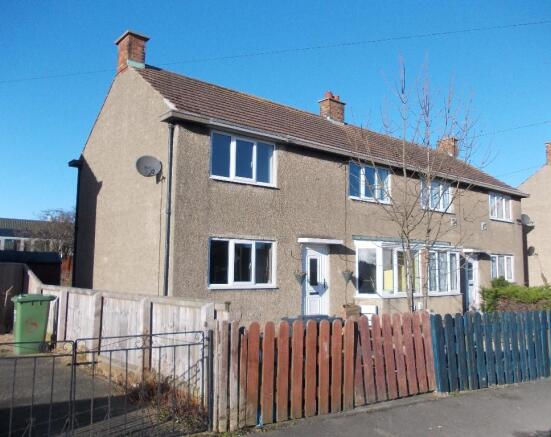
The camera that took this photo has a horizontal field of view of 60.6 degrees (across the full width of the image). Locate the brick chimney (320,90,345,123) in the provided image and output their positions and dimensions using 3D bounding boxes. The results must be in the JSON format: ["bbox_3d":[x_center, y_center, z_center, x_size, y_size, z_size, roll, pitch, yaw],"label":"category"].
[{"bbox_3d":[2.314,-4.486,19.198,0.880,1.320,0.700,5,-8,-38],"label":"brick chimney"}]

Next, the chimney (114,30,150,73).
[{"bbox_3d":[-4.270,-4.777,13.996,0.640,1.100,0.920,5,-8,-38],"label":"chimney"}]

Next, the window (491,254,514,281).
[{"bbox_3d":[9.531,2.118,19.756,2.000,1.170,0.100,5,-8,-38],"label":"window"}]

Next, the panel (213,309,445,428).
[{"bbox_3d":[0.816,1.712,5.658,3.350,1.090,0.090,5,-7,-33],"label":"panel"}]

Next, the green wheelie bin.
[{"bbox_3d":[-4.798,2.078,9.354,0.740,1.080,0.580,5,-8,-38],"label":"green wheelie bin"}]

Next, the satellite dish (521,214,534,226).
[{"bbox_3d":[10.911,0.035,20.520,0.600,0.520,0.400,3,-7,-24],"label":"satellite dish"}]

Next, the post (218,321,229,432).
[{"bbox_3d":[-0.530,1.599,4.815,0.085,1.110,0.060,5,-8,-38],"label":"post"}]

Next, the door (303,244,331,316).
[{"bbox_3d":[1.107,1.802,13.092,0.940,2.060,0.080,5,-8,-38],"label":"door"}]

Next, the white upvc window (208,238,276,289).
[{"bbox_3d":[-0.778,1.125,11.583,2.000,1.190,0.100,5,-8,-38],"label":"white upvc window"}]

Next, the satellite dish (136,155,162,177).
[{"bbox_3d":[-2.892,-1.189,10.779,0.600,0.520,0.400,4,-7,-26],"label":"satellite dish"}]

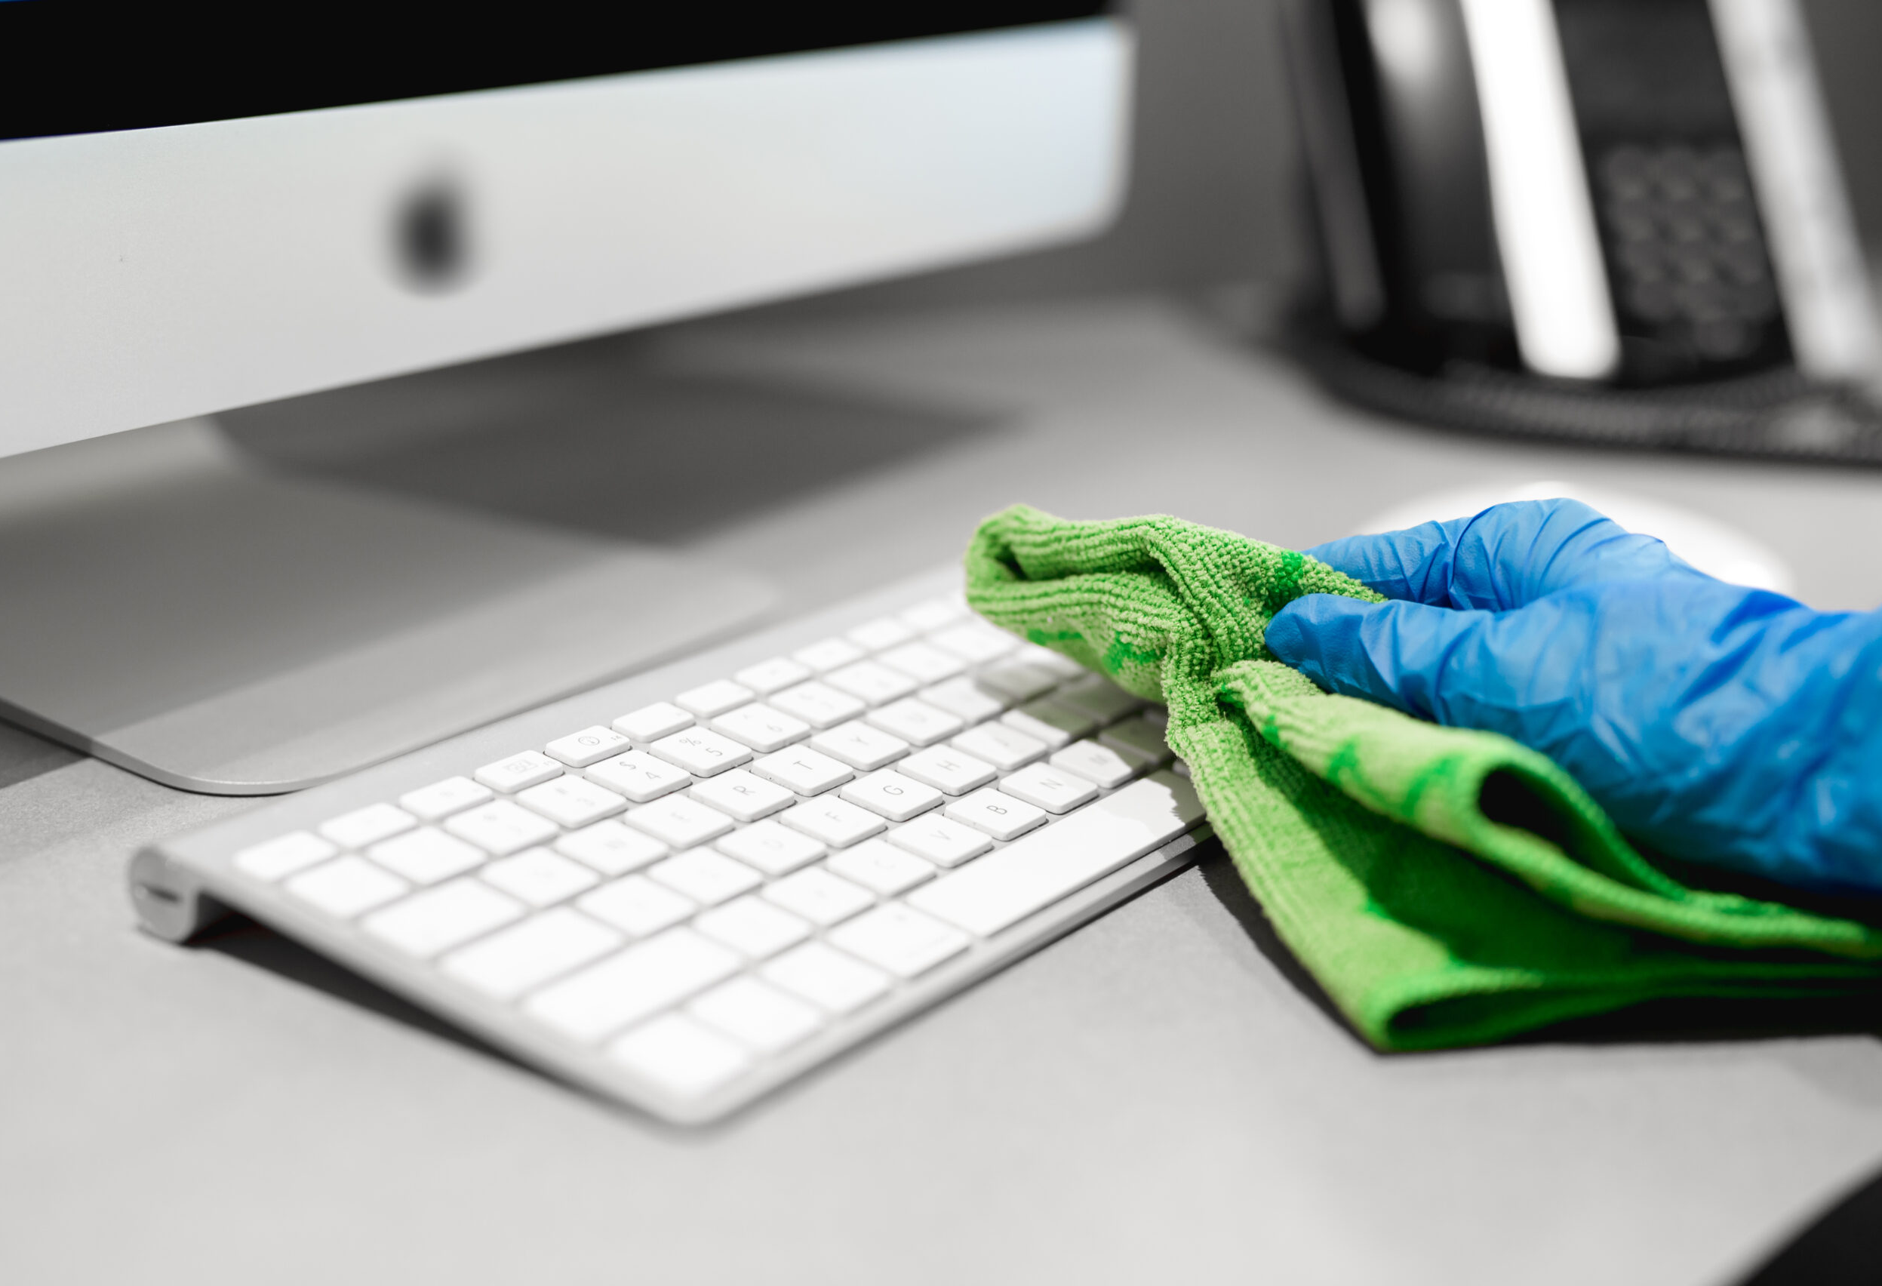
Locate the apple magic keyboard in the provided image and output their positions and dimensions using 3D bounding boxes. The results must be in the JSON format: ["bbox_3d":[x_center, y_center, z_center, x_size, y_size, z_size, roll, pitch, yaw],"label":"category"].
[{"bbox_3d":[-0.012,0.025,0.563,0.132,0.019,0.280,14,21,33],"label":"apple magic keyboard"}]

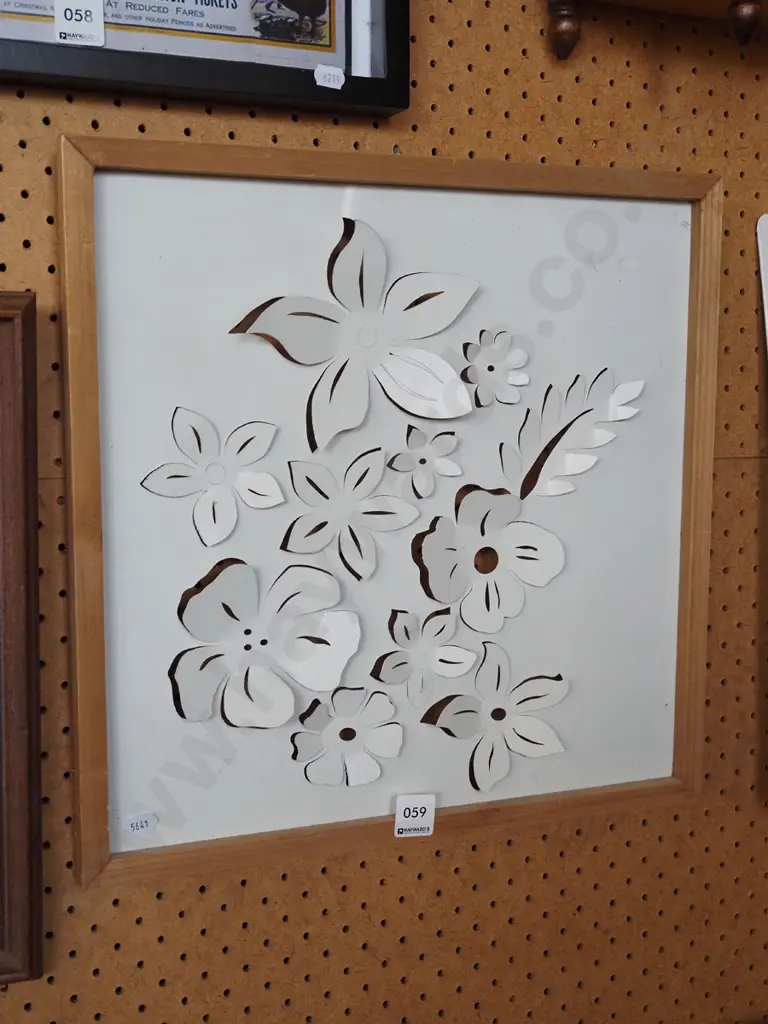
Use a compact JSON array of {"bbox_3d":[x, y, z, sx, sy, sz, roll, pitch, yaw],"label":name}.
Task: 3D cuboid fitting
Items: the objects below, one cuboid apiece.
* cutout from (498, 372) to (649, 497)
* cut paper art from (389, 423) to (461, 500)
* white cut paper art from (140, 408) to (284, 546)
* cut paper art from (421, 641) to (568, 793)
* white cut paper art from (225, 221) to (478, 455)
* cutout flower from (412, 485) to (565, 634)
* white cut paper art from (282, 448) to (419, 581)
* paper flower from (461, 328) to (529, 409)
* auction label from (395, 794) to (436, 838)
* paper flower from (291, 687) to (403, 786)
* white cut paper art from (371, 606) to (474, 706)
[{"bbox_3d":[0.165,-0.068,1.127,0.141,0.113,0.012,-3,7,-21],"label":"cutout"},{"bbox_3d":[0.033,-0.041,1.053,0.066,0.060,0.010,-3,8,-22],"label":"cut paper art"},{"bbox_3d":[-0.131,-0.027,1.016,0.117,0.110,0.010,-3,7,-21],"label":"white cut paper art"},{"bbox_3d":[0.098,0.177,1.126,0.143,0.133,0.020,-3,7,-21],"label":"cut paper art"},{"bbox_3d":[-0.020,-0.137,1.015,0.208,0.179,0.019,-3,8,-22],"label":"white cut paper art"},{"bbox_3d":[0.088,0.039,1.081,0.143,0.126,0.018,-3,8,-22],"label":"cutout flower"},{"bbox_3d":[-0.026,0.003,1.034,0.118,0.107,0.012,-3,8,-22],"label":"white cut paper art"},{"bbox_3d":[0.092,-0.117,1.066,0.062,0.063,0.012,-3,8,-22],"label":"paper flower"},{"bbox_3d":[0.027,0.258,1.103,0.035,0.037,0.002,-3,7,-21],"label":"auction label"},{"bbox_3d":[-0.030,0.187,1.079,0.098,0.085,0.014,-3,7,-21],"label":"paper flower"},{"bbox_3d":[0.035,0.124,1.097,0.097,0.087,0.014,-3,7,-21],"label":"white cut paper art"}]

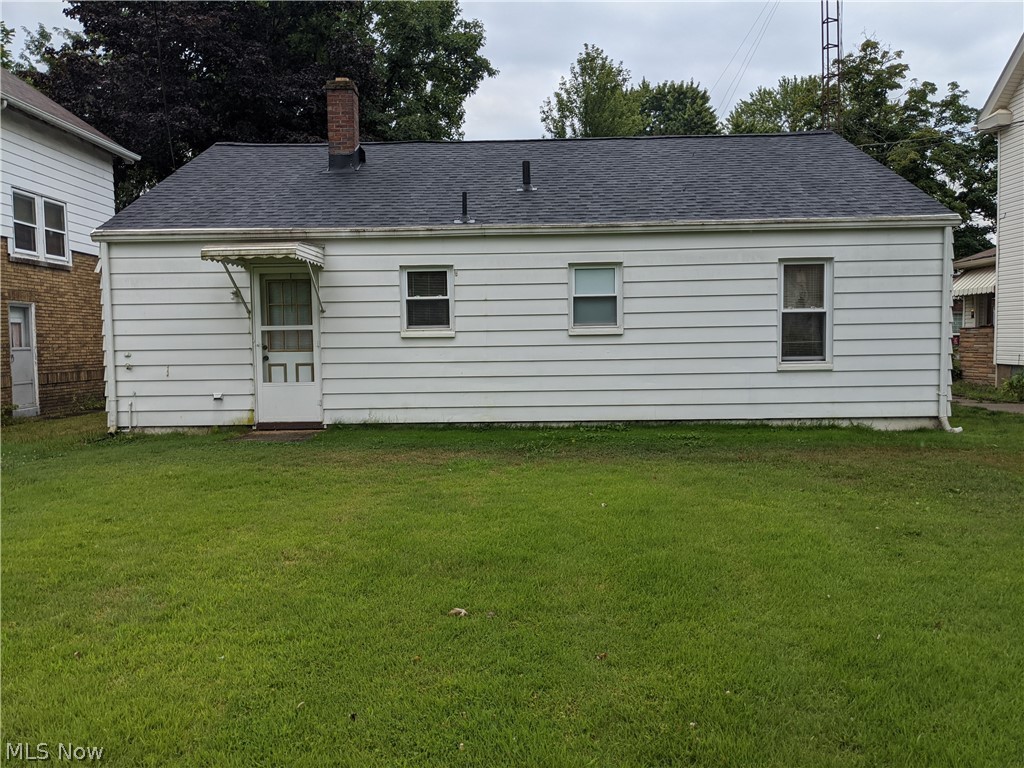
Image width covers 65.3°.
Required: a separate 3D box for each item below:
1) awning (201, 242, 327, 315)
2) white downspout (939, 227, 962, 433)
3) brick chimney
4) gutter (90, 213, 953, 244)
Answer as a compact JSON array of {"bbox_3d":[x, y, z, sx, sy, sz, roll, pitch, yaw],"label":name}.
[{"bbox_3d":[-2.997,-1.322,9.860,1.080,0.860,1.380,-1,4,2],"label":"awning"},{"bbox_3d":[5.680,-0.684,10.294,0.304,2.636,0.120,-1,4,2],"label":"white downspout"},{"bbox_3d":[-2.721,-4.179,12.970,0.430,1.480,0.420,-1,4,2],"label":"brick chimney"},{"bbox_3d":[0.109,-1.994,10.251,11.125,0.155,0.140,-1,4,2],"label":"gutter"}]

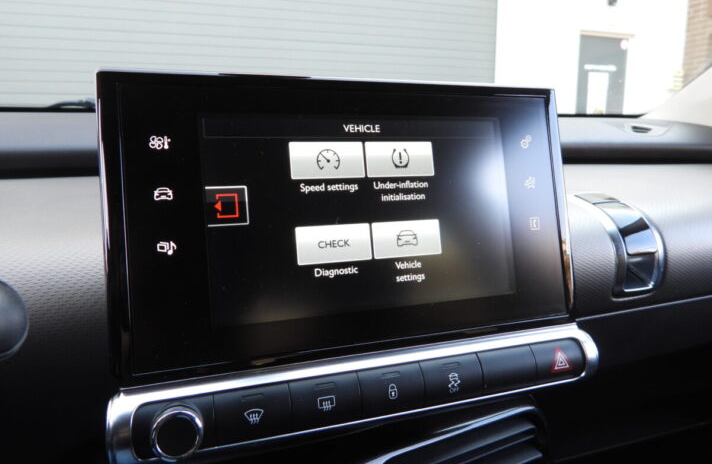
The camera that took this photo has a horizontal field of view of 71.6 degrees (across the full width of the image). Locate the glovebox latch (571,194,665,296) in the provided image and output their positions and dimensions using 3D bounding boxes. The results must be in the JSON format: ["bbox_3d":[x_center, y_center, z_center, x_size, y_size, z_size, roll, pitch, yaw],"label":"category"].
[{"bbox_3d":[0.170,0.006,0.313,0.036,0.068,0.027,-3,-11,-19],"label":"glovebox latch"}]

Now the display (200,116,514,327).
[{"bbox_3d":[0.007,-0.010,0.237,0.153,0.092,0.010,-4,-3,-19],"label":"display"}]

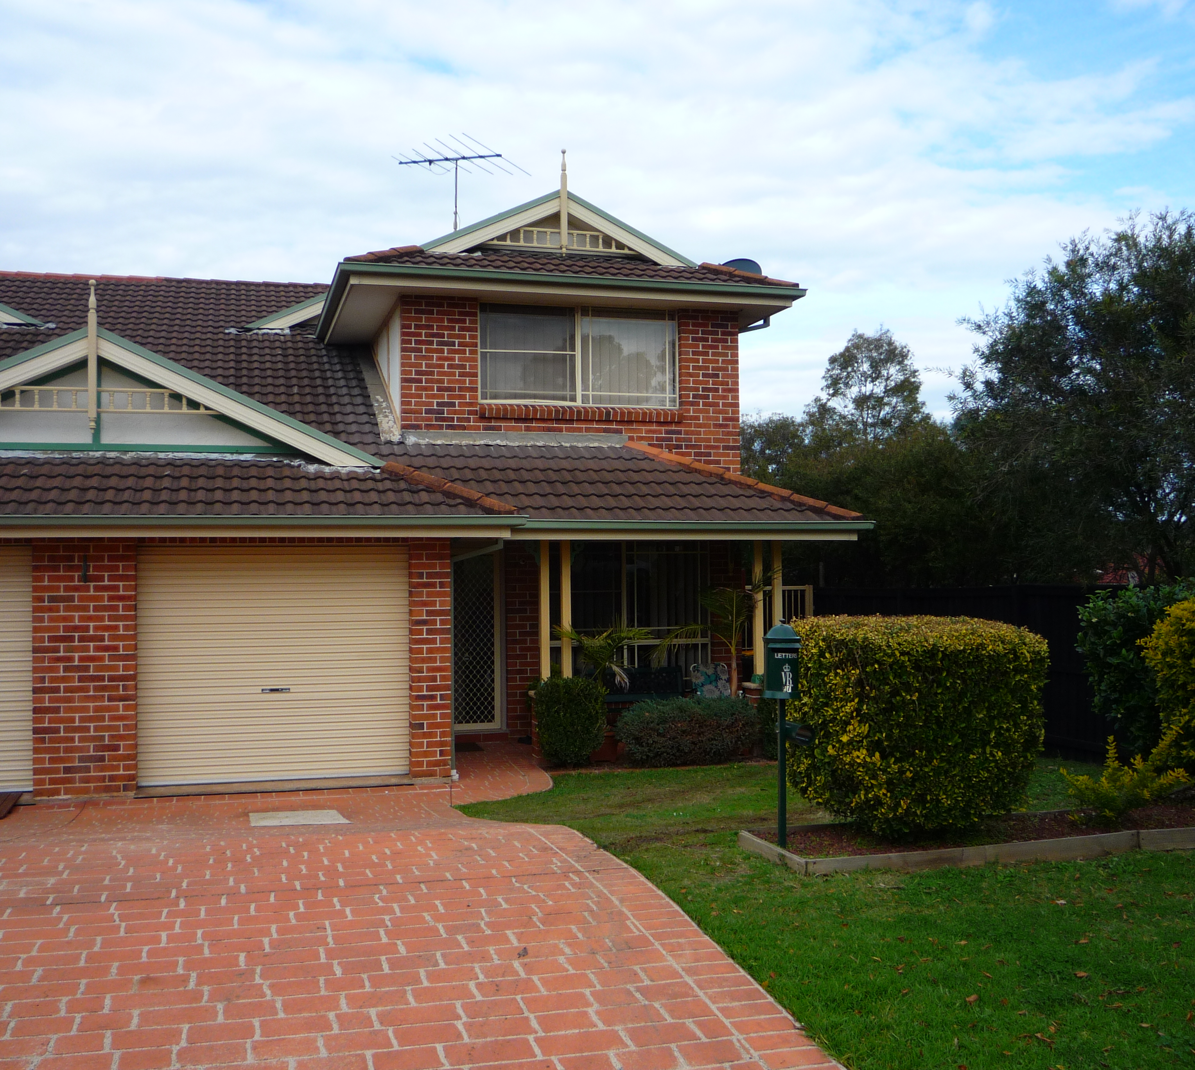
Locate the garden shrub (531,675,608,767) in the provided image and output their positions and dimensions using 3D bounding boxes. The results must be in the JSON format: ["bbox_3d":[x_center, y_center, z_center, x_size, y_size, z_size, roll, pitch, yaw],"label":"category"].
[{"bbox_3d":[-0.275,1.837,12.200,0.760,0.900,0.740,0,-2,0],"label":"garden shrub"}]

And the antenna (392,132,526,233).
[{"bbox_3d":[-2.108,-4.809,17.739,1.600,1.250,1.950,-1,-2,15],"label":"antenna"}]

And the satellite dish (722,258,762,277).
[{"bbox_3d":[1.855,-3.403,16.200,0.640,0.620,0.320,-1,-16,16],"label":"satellite dish"}]

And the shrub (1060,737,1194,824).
[{"bbox_3d":[3.607,1.676,8.450,0.840,0.610,0.700,0,-2,-16],"label":"shrub"}]

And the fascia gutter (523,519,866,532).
[{"bbox_3d":[1.014,-0.092,12.523,3.838,0.110,0.120,0,-2,-16],"label":"fascia gutter"}]

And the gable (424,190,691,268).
[{"bbox_3d":[-0.469,-3.636,14.746,3.320,0.820,0.300,0,-2,-16],"label":"gable"}]

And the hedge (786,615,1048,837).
[{"bbox_3d":[2.065,1.237,8.050,1.420,1.450,1.120,0,-2,-16],"label":"hedge"}]

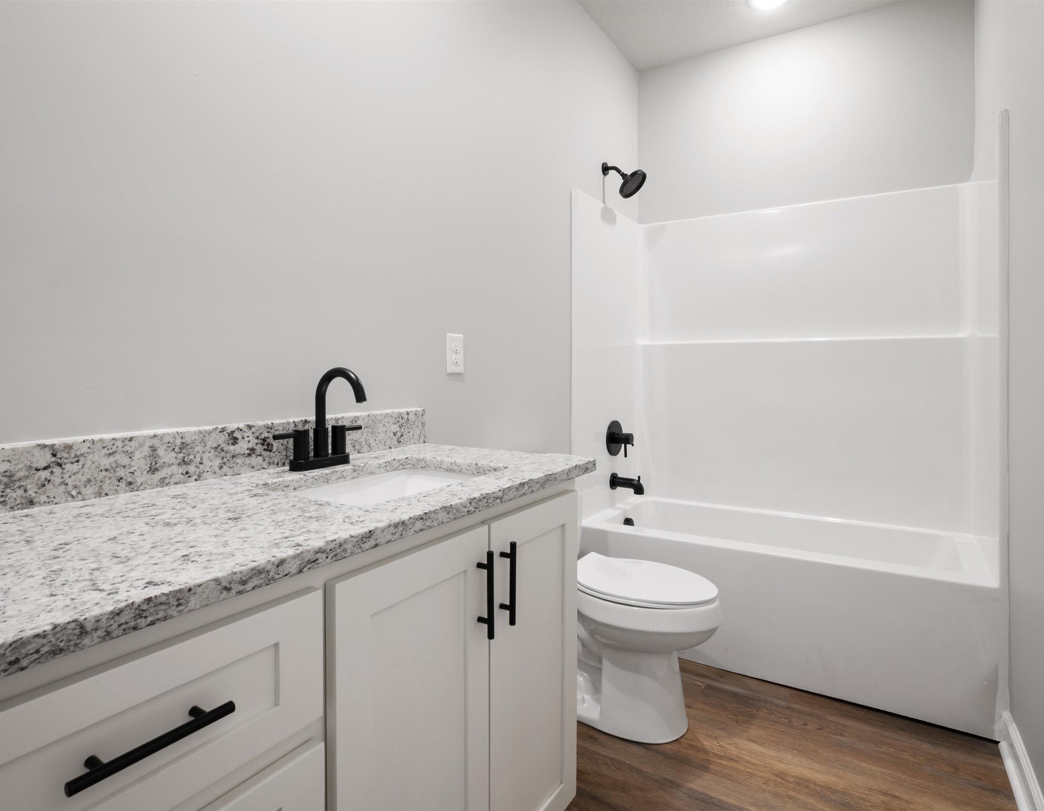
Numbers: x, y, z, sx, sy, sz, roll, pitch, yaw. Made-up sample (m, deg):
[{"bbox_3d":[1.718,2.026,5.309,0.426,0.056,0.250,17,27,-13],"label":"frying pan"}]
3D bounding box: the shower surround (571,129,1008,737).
[{"bbox_3d":[1.109,0.054,2.450,1.510,1.950,0.850,2,3,31],"label":"shower surround"}]

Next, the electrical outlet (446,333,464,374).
[{"bbox_3d":[-0.210,-0.166,1.731,0.010,0.123,0.081,2,3,31],"label":"electrical outlet"}]

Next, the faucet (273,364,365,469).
[{"bbox_3d":[-0.404,0.028,1.203,0.175,0.222,0.242,2,3,31],"label":"faucet"}]

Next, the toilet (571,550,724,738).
[{"bbox_3d":[0.301,0.692,1.881,0.720,0.760,0.420,2,3,31],"label":"toilet"}]

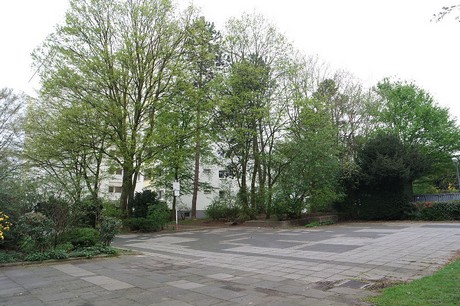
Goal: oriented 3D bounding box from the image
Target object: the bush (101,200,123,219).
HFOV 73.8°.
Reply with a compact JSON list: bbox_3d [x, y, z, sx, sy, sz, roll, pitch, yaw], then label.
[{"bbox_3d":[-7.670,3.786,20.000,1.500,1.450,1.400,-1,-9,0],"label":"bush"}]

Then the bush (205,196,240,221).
[{"bbox_3d":[-0.490,3.623,20.000,2.300,1.550,1.900,-1,-9,0],"label":"bush"}]

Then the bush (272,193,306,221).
[{"bbox_3d":[3.748,3.370,19.300,2.100,1.750,1.800,-1,-9,0],"label":"bush"}]

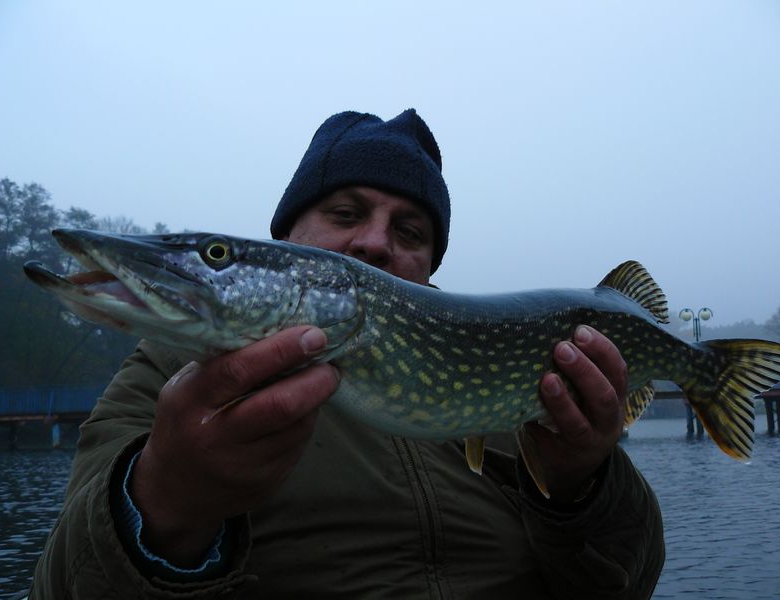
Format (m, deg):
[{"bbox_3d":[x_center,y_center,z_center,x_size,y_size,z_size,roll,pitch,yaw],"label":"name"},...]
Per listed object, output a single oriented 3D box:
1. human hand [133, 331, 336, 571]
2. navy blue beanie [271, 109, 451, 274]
[{"bbox_3d":[-0.102,0.097,0.550,0.105,0.170,0.105,32,9,13],"label":"human hand"},{"bbox_3d":[-0.029,-0.118,0.905,0.195,0.185,0.230,15,-12,-3],"label":"navy blue beanie"}]

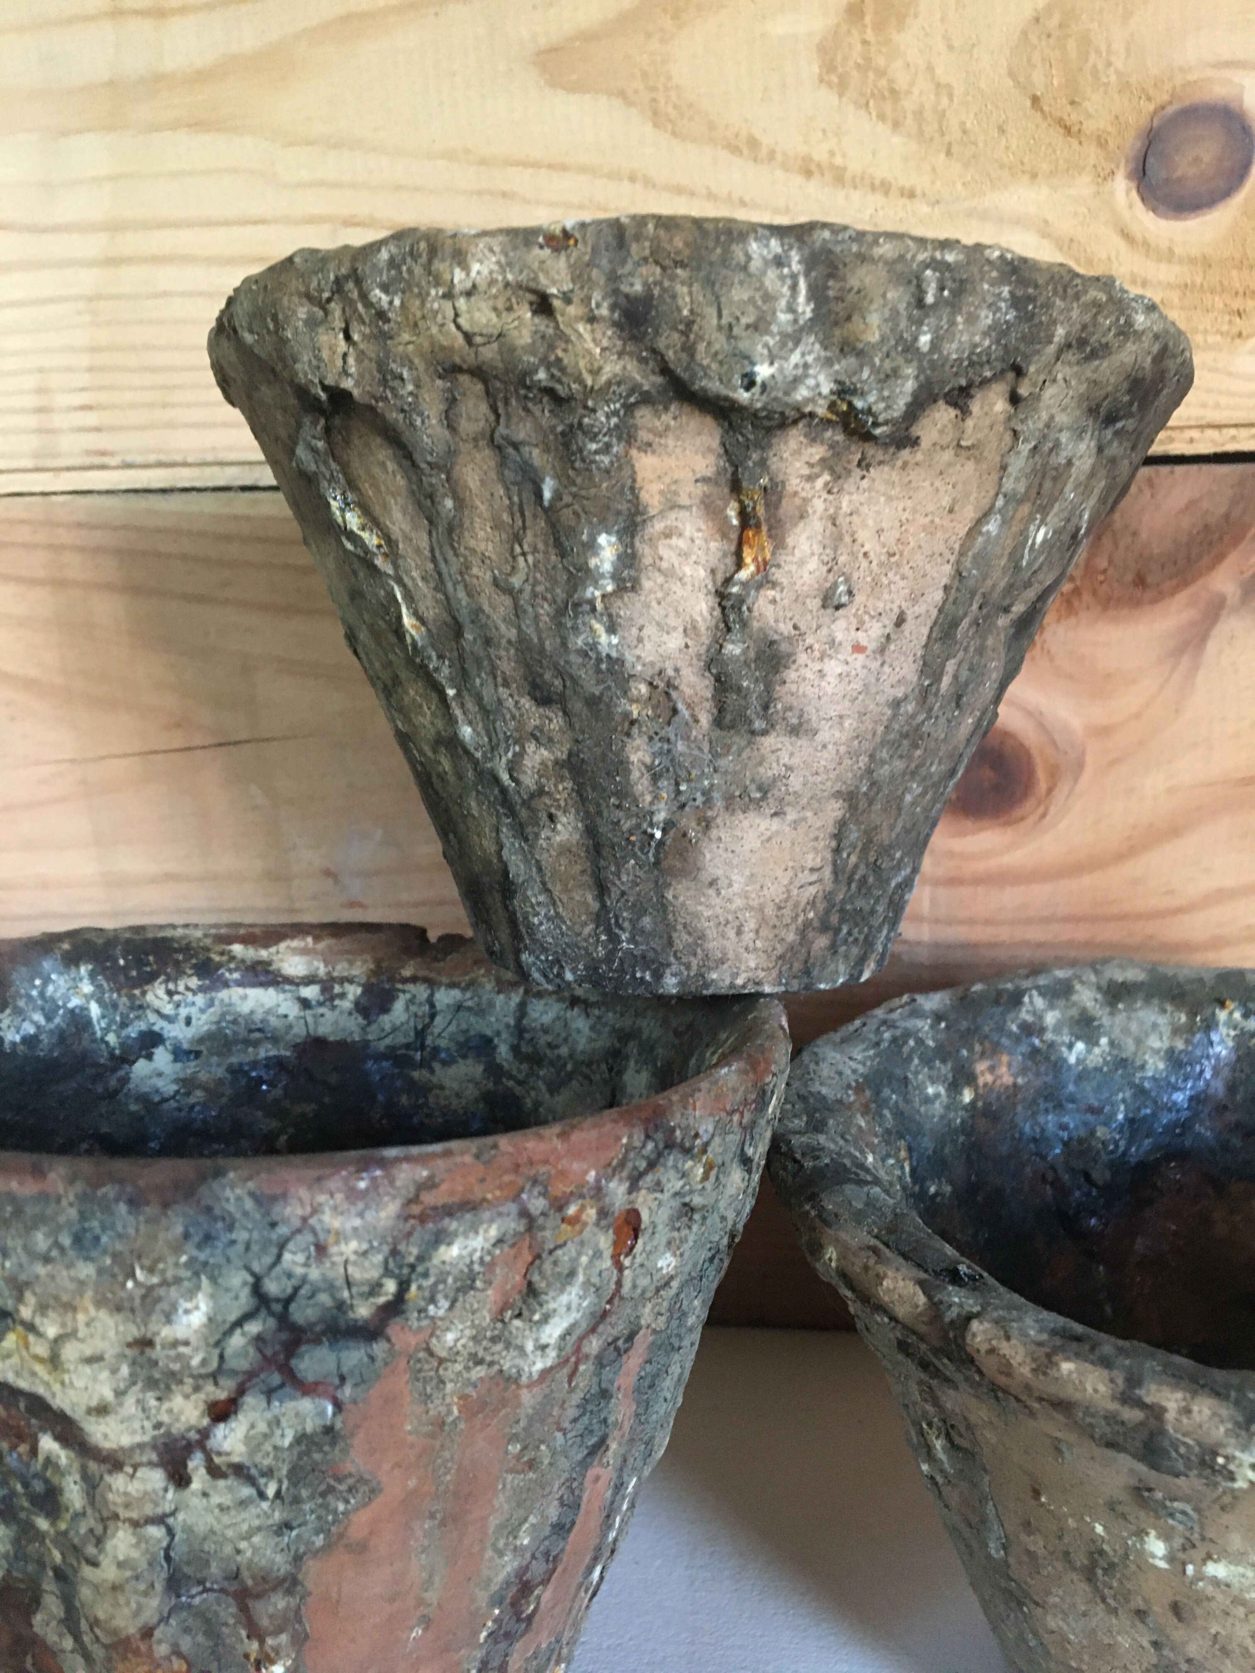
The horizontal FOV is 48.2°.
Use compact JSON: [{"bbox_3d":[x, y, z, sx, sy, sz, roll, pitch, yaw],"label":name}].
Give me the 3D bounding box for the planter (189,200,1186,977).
[{"bbox_3d":[0.009,-0.027,0.222,0.145,0.094,0.145,1,6,0],"label":"planter"}]

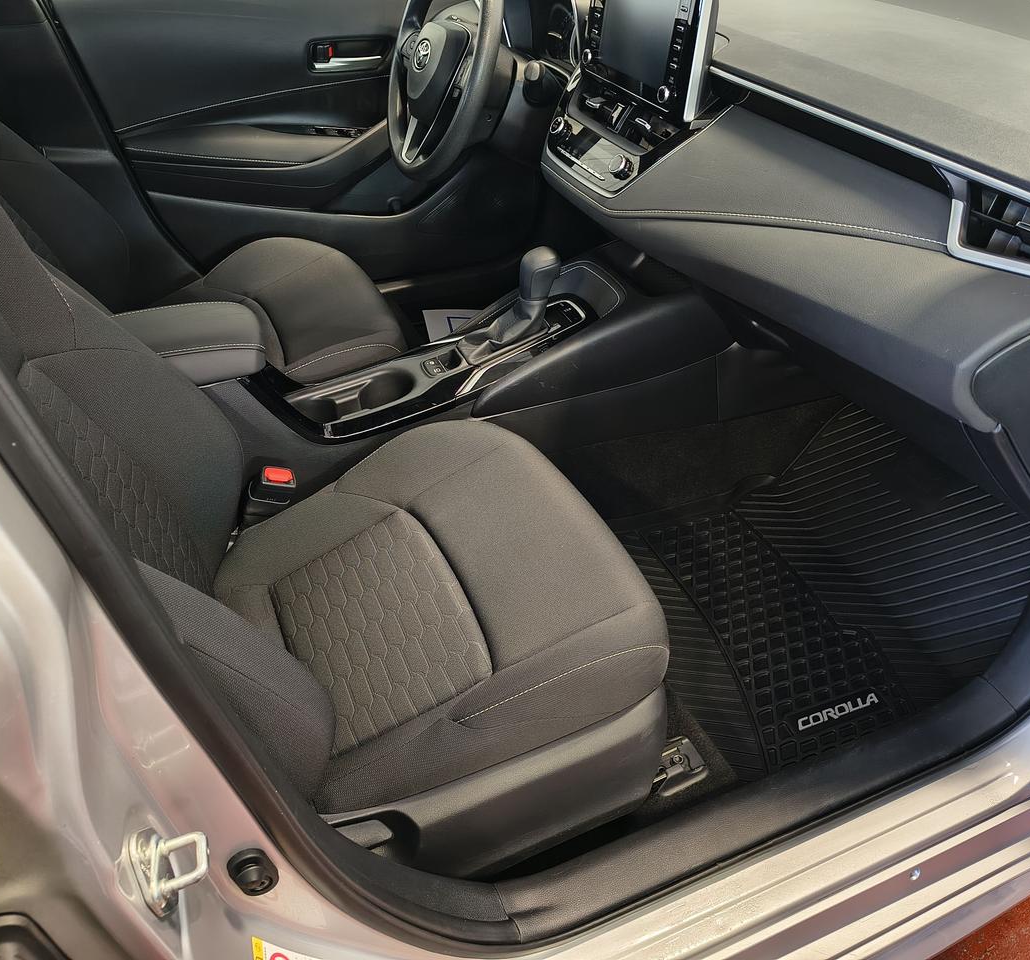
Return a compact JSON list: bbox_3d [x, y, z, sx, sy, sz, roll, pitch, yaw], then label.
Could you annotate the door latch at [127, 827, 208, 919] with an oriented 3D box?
[{"bbox_3d":[-0.215,0.243,0.550,0.038,0.055,0.040,-14,41,-20],"label":"door latch"}]

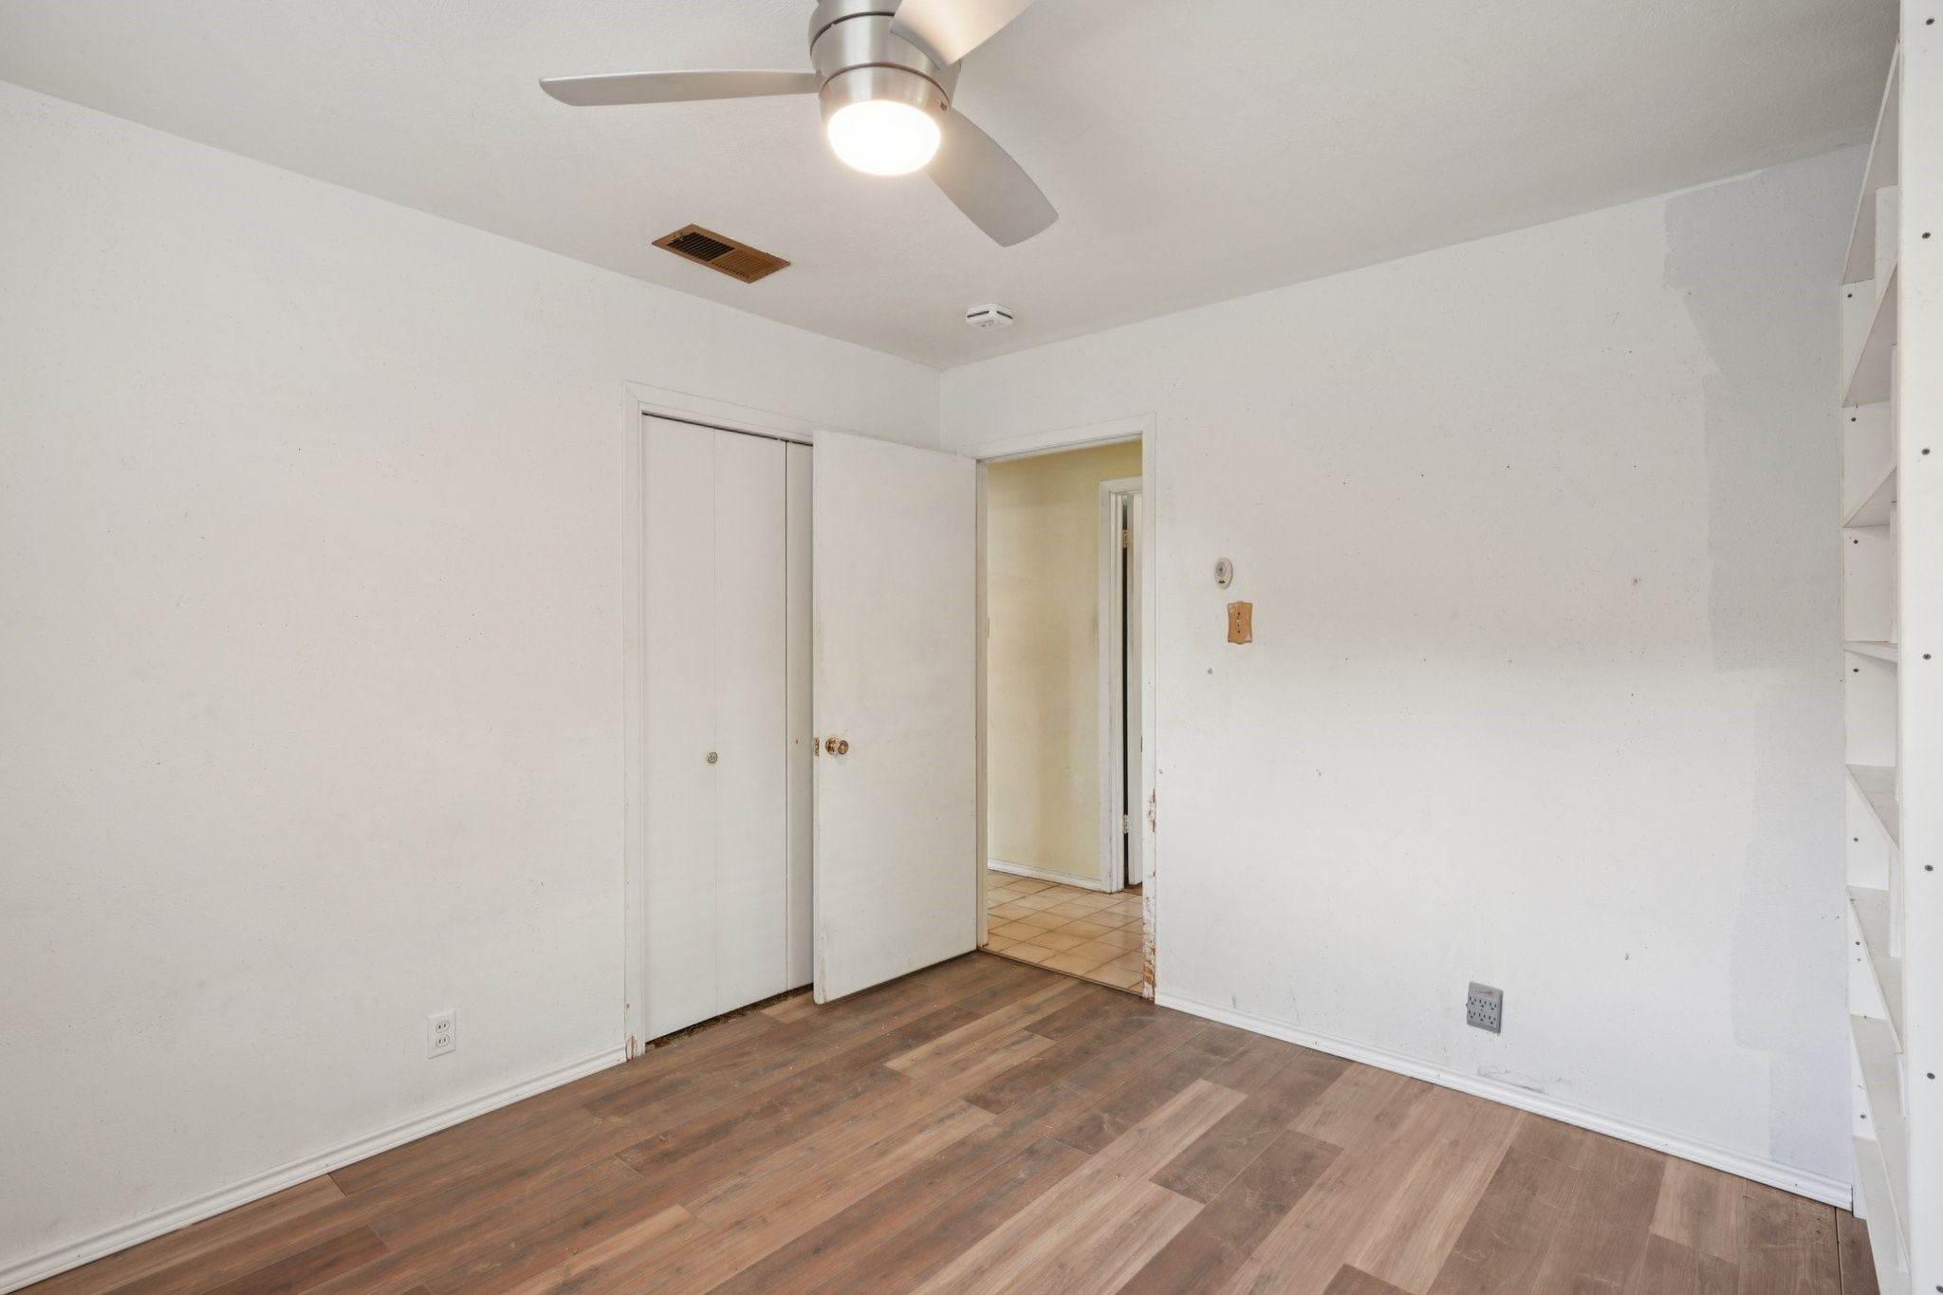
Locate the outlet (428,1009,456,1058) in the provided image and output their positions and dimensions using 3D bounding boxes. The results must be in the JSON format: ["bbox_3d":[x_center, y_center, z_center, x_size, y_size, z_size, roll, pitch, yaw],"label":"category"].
[{"bbox_3d":[-1.421,1.040,2.463,0.007,0.114,0.070,1,1,41],"label":"outlet"}]

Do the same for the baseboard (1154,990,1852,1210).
[{"bbox_3d":[1.348,1.258,2.708,1.806,0.065,0.013,1,1,41],"label":"baseboard"}]

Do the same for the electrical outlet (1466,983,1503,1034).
[{"bbox_3d":[1.456,1.022,2.598,0.080,0.118,0.030,1,1,41],"label":"electrical outlet"}]

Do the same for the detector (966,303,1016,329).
[{"bbox_3d":[0.066,-1.139,3.169,0.132,0.041,0.132,1,1,41],"label":"detector"}]

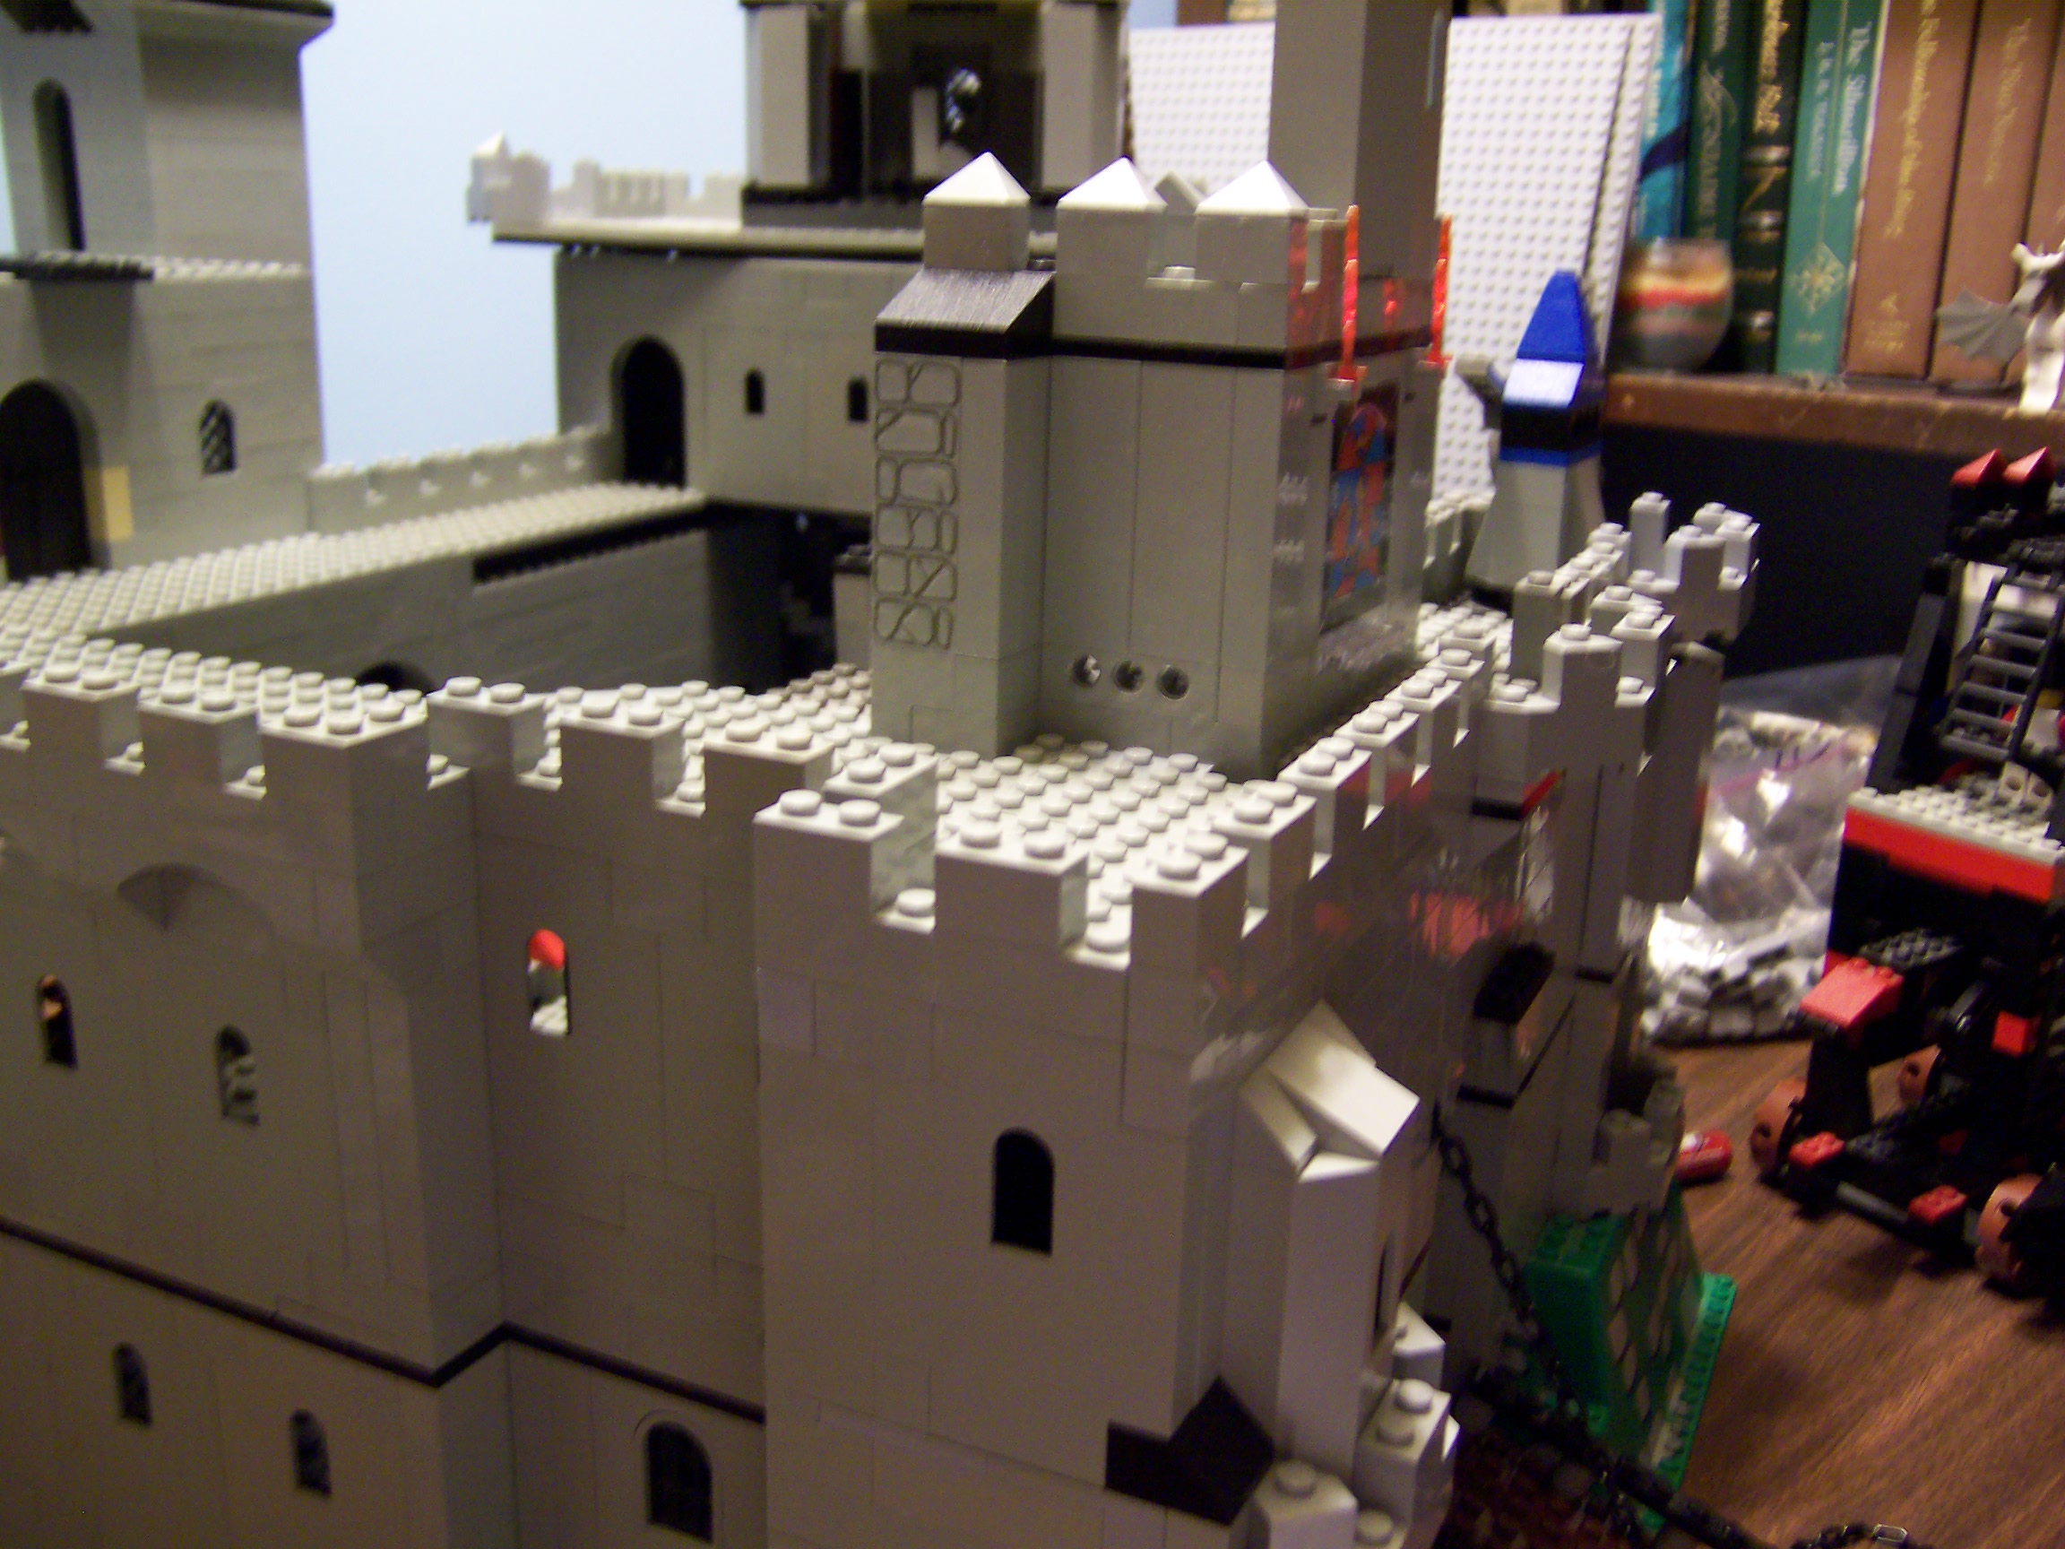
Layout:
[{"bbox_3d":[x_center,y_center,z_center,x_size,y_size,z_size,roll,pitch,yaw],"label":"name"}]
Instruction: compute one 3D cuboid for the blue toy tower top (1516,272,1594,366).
[{"bbox_3d":[0.120,-0.104,0.447,0.016,0.019,0.016,9,17,25],"label":"blue toy tower top"}]

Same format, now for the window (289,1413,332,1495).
[{"bbox_3d":[-0.113,0.106,0.312,0.008,0.015,0.004,9,17,25],"label":"window"}]

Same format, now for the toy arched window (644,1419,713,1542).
[{"bbox_3d":[-0.052,0.106,0.298,0.012,0.019,0.004,9,17,25],"label":"toy arched window"}]

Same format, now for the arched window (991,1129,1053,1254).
[{"bbox_3d":[0.000,0.047,0.228,0.008,0.015,0.004,9,17,25],"label":"arched window"}]

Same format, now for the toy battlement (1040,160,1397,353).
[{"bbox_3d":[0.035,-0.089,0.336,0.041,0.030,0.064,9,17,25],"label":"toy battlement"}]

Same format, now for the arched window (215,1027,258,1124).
[{"bbox_3d":[-0.118,0.045,0.297,0.008,0.016,0.004,9,17,25],"label":"arched window"}]

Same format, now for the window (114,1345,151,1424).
[{"bbox_3d":[-0.149,0.101,0.329,0.008,0.015,0.004,9,17,25],"label":"window"}]

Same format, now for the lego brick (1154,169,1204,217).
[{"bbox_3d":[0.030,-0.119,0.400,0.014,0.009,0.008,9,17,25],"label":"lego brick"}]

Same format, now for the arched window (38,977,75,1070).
[{"bbox_3d":[-0.154,0.039,0.314,0.008,0.016,0.004,9,17,25],"label":"arched window"}]

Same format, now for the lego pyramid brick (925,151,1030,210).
[{"bbox_3d":[-0.009,-0.098,0.325,0.016,0.009,0.010,9,17,25],"label":"lego pyramid brick"}]

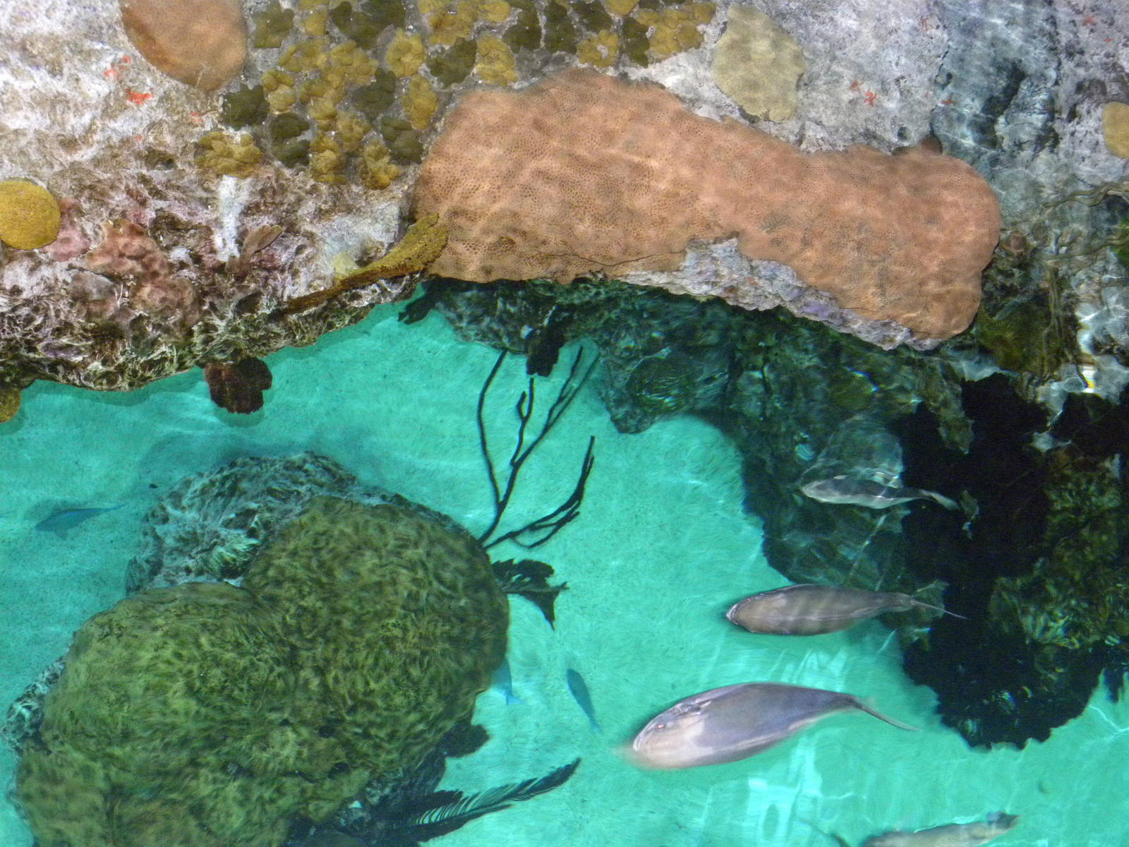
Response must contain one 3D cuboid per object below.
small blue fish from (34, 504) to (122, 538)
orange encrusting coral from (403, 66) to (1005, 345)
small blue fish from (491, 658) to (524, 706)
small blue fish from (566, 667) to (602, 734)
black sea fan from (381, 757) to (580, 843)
[{"bbox_3d":[-1.525,0.306,4.200,0.279,0.089,0.045,-16,63,-8],"label":"small blue fish"},{"bbox_3d":[0.300,-0.434,2.844,1.240,0.320,0.520,9,62,5],"label":"orange encrusting coral"},{"bbox_3d":[-0.179,0.711,3.800,0.033,0.066,0.205,-24,65,-12],"label":"small blue fish"},{"bbox_3d":[0.055,0.796,3.850,0.033,0.066,0.205,-23,64,-12],"label":"small blue fish"},{"bbox_3d":[-0.231,1.046,3.700,0.520,0.220,0.220,-15,63,-8],"label":"black sea fan"}]

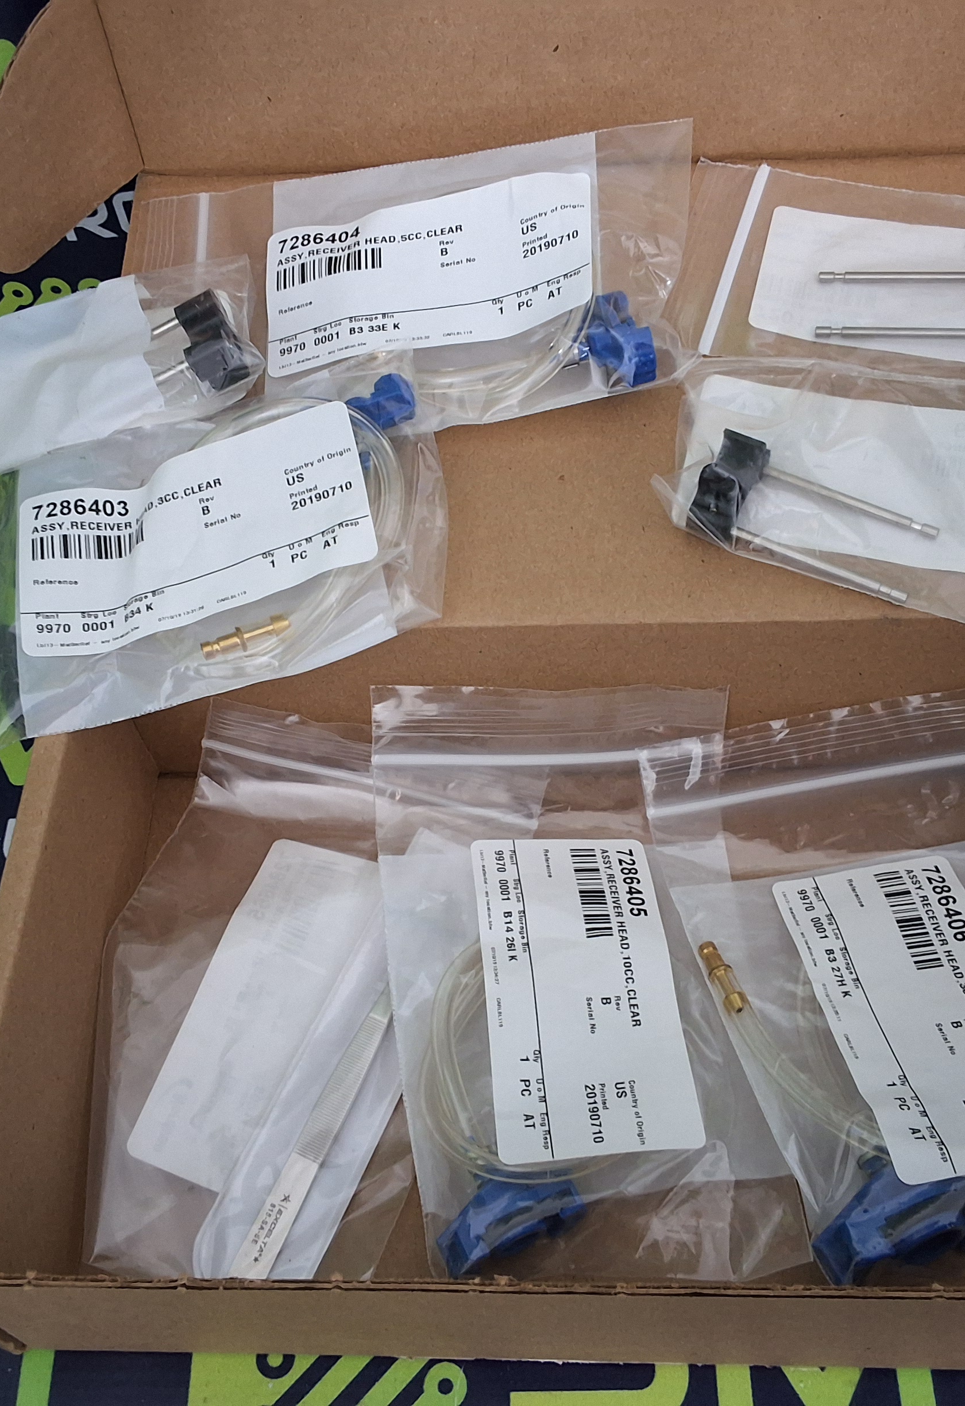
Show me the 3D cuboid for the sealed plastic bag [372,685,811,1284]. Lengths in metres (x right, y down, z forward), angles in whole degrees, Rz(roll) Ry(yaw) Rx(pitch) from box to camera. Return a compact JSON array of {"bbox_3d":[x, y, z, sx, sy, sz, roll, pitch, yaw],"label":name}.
[{"bbox_3d":[0.026,0.071,0.398,0.100,0.036,0.153,-5,68,1],"label":"sealed plastic bag"}]

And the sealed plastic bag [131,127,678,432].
[{"bbox_3d":[-0.026,-0.120,0.439,0.167,0.028,0.102,-3,63,8],"label":"sealed plastic bag"}]

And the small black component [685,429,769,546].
[{"bbox_3d":[0.064,-0.055,0.391,0.013,0.015,0.034,17,66,12],"label":"small black component"}]

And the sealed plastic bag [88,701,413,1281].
[{"bbox_3d":[-0.046,0.077,0.406,0.096,0.029,0.151,8,69,9],"label":"sealed plastic bag"}]

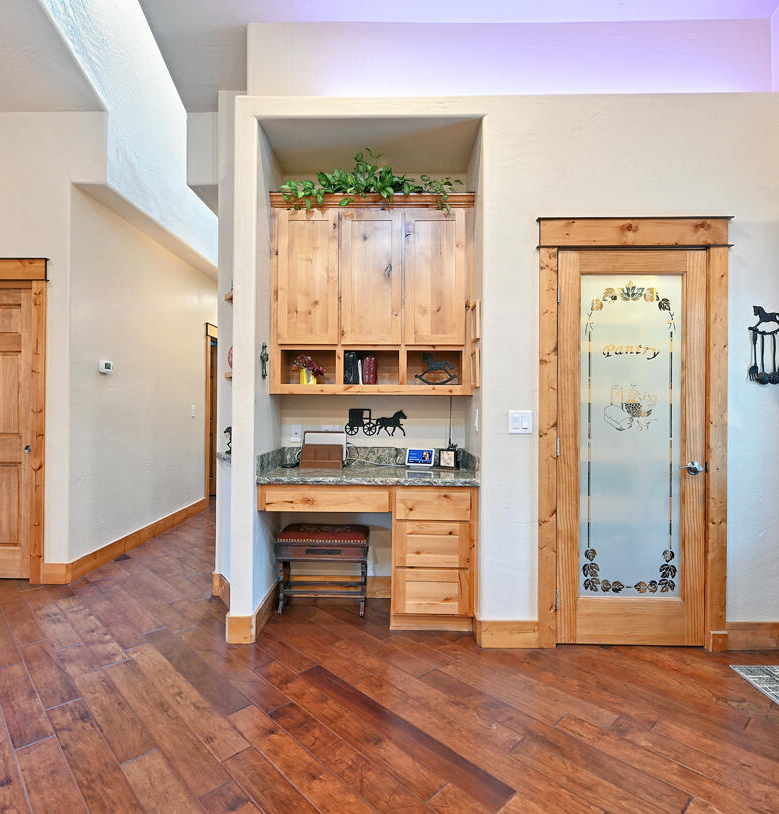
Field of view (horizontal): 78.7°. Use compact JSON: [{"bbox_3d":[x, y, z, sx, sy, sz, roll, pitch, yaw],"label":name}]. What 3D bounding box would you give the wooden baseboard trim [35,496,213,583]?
[{"bbox_3d":[-2.287,1.145,4.459,0.200,0.146,2.420,0,0,1],"label":"wooden baseboard trim"}]

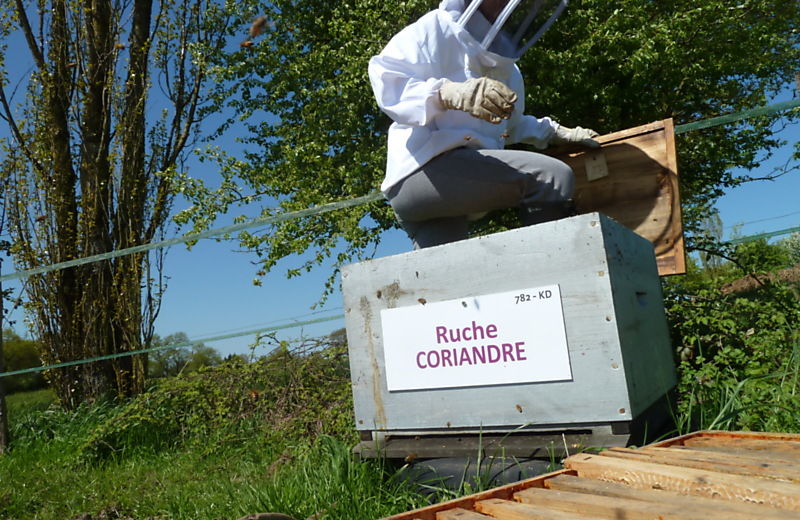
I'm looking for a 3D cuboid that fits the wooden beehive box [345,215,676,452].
[{"bbox_3d":[0.241,0.163,1.195,0.502,0.356,0.535,-12,-10,31],"label":"wooden beehive box"}]

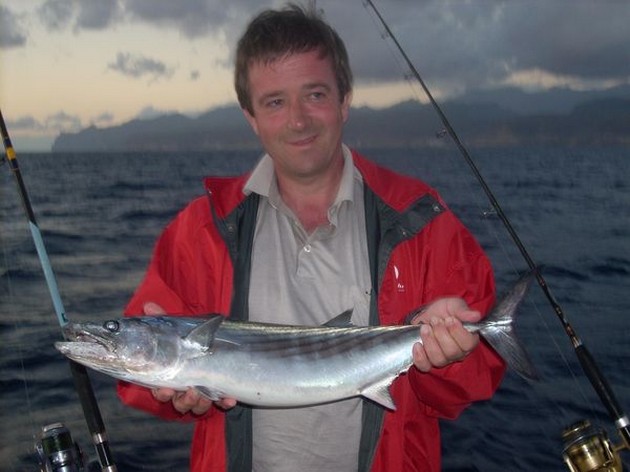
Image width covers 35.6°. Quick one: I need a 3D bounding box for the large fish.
[{"bbox_3d":[-0.013,0.130,1.190,0.593,0.167,0.085,-1,-11,-6],"label":"large fish"}]

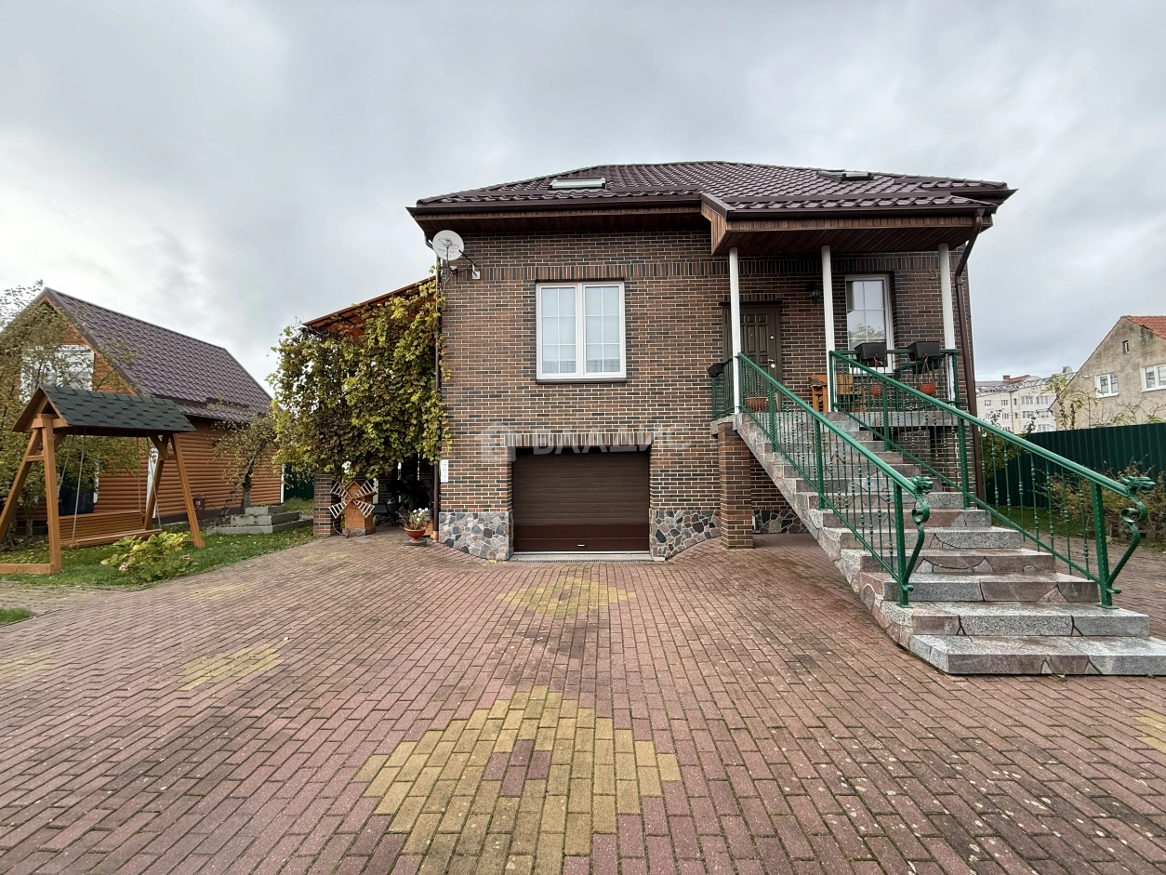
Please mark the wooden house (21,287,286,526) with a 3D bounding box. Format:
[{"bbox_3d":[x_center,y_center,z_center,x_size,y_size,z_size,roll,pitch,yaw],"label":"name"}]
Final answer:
[{"bbox_3d":[-13.881,-0.570,15.079,6.100,6.200,5.950,-1,-4,1],"label":"wooden house"}]

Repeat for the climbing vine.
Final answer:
[{"bbox_3d":[-4.491,-1.010,9.609,3.550,3.900,1.200,-1,-4,1],"label":"climbing vine"}]

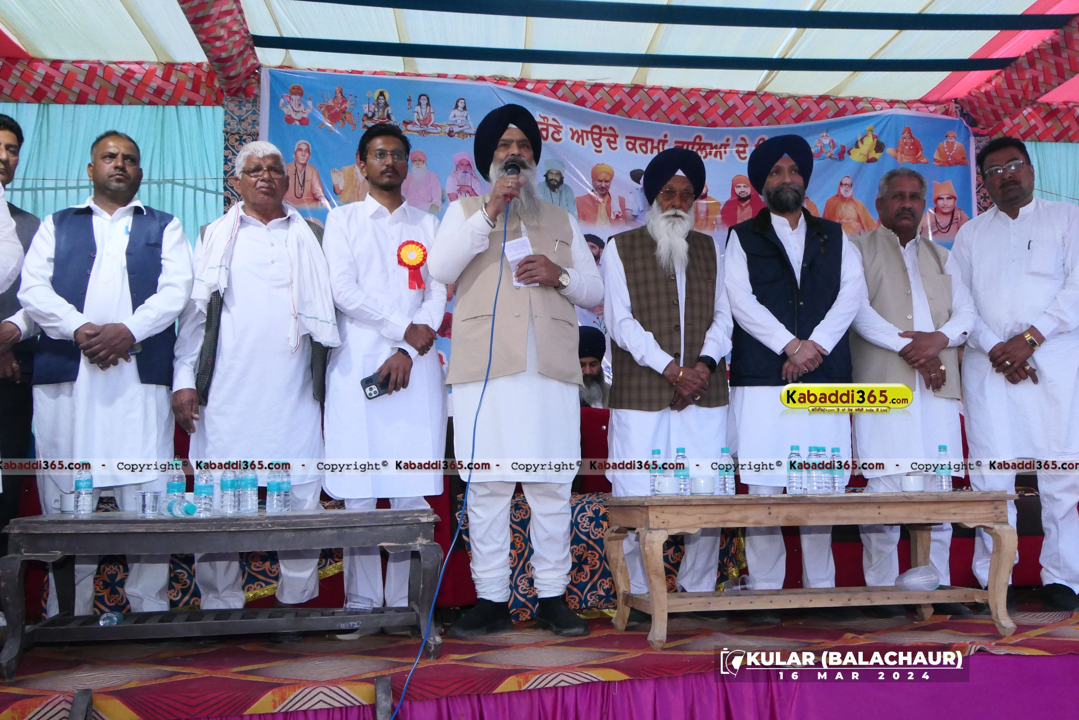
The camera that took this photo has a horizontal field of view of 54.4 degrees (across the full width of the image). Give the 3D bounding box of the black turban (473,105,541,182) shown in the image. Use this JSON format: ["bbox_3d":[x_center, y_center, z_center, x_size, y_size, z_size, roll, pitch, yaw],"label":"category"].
[{"bbox_3d":[-0.112,-0.767,3.700,0.230,0.235,0.260,0,-10,-15],"label":"black turban"}]

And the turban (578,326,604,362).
[{"bbox_3d":[0.280,-0.085,5.850,0.190,0.190,0.220,-1,3,8],"label":"turban"}]

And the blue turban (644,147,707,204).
[{"bbox_3d":[0.505,-0.686,3.930,0.230,0.200,0.260,2,-8,-8],"label":"blue turban"}]

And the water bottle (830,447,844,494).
[{"bbox_3d":[1.014,0.378,3.579,0.051,0.160,0.051,-1,-7,0],"label":"water bottle"}]

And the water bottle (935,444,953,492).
[{"bbox_3d":[1.386,0.372,3.600,0.057,0.162,0.057,-1,-6,0],"label":"water bottle"}]

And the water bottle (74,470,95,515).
[{"bbox_3d":[-1.325,0.371,3.050,0.054,0.155,0.054,-1,-7,0],"label":"water bottle"}]

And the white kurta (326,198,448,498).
[{"bbox_3d":[-0.537,-0.065,3.631,0.450,1.067,0.340,1,-7,-16],"label":"white kurta"}]

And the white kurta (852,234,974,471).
[{"bbox_3d":[1.398,-0.043,3.965,0.470,0.930,0.340,-2,-7,6],"label":"white kurta"}]

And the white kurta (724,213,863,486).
[{"bbox_3d":[0.921,-0.043,3.800,0.510,0.990,0.310,-1,-6,0],"label":"white kurta"}]

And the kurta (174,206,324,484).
[{"bbox_3d":[-0.998,-0.067,3.632,0.530,0.975,0.330,2,-8,-20],"label":"kurta"}]

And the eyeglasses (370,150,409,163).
[{"bbox_3d":[-0.562,-0.709,3.761,0.137,0.042,0.140,4,-9,-28],"label":"eyeglasses"}]

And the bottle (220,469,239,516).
[{"bbox_3d":[-0.903,0.372,3.050,0.051,0.160,0.051,-1,-7,0],"label":"bottle"}]

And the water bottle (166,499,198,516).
[{"bbox_3d":[-1.139,0.470,3.330,0.058,0.058,0.175,4,-7,-44],"label":"water bottle"}]

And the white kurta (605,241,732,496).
[{"bbox_3d":[0.471,0.015,3.840,0.480,0.990,0.310,0,-7,-8],"label":"white kurta"}]

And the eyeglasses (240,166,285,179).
[{"bbox_3d":[-0.987,-0.649,3.736,0.140,0.042,0.140,1,-5,-20],"label":"eyeglasses"}]

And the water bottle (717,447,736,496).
[{"bbox_3d":[0.623,0.371,3.500,0.057,0.162,0.057,-1,-6,0],"label":"water bottle"}]

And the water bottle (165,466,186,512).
[{"bbox_3d":[-1.084,0.382,3.130,0.057,0.162,0.057,-1,-6,0],"label":"water bottle"}]

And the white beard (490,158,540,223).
[{"bbox_3d":[-0.083,-0.582,3.600,0.165,0.220,0.140,5,-11,-14],"label":"white beard"}]

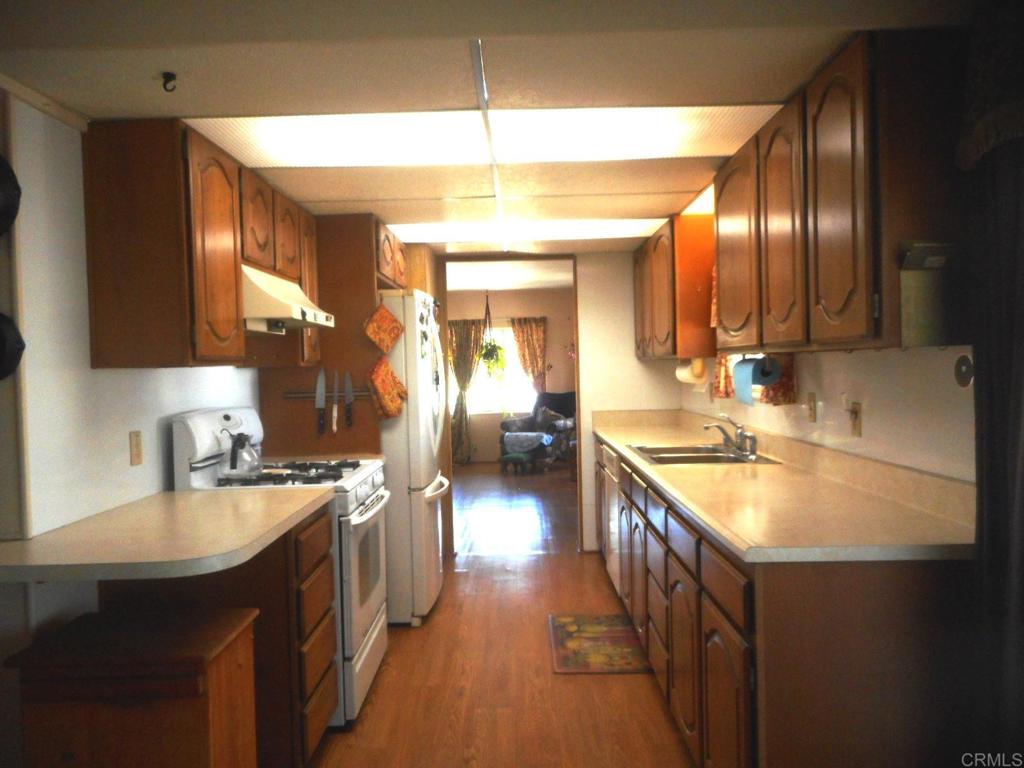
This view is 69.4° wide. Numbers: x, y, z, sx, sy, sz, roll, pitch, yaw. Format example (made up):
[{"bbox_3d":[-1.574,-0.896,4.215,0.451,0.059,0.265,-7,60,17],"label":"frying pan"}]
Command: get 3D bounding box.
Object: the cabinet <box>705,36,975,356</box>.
[{"bbox_3d":[1.027,-0.484,2.476,0.328,0.756,1.445,-1,2,1],"label":"cabinet"}]

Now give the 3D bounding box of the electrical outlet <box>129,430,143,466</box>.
[{"bbox_3d":[-1.333,0.227,2.631,0.008,0.120,0.080,-1,1,0],"label":"electrical outlet"}]

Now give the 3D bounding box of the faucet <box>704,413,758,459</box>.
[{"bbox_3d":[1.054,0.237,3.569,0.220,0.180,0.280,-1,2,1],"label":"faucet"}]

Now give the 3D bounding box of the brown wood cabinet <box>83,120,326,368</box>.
[{"bbox_3d":[-1.167,-0.458,3.079,0.325,0.773,1.505,-1,2,0],"label":"brown wood cabinet"}]

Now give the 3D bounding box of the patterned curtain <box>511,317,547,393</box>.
[{"bbox_3d":[0.258,0.051,10.413,0.490,2.010,0.120,-1,1,0],"label":"patterned curtain"}]

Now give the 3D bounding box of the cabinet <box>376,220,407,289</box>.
[{"bbox_3d":[-1.000,-0.738,4.398,0.600,0.300,1.020,-1,1,0],"label":"cabinet"}]

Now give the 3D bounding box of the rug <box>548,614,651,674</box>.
[{"bbox_3d":[0.440,1.257,3.646,0.478,0.010,0.765,-1,1,0],"label":"rug"}]

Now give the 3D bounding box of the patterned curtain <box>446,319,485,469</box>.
[{"bbox_3d":[-0.631,0.097,10.412,0.590,2.040,0.130,-1,1,0],"label":"patterned curtain"}]

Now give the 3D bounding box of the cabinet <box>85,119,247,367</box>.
[{"bbox_3d":[-1.185,-0.452,2.598,0.330,0.780,0.493,-1,1,0],"label":"cabinet"}]

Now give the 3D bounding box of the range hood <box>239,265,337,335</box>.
[{"bbox_3d":[-1.074,-0.343,3.154,0.482,0.235,0.755,-1,2,1],"label":"range hood"}]

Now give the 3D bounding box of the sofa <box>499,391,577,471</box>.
[{"bbox_3d":[0.483,0.593,9.567,1.000,1.000,0.950,0,2,43],"label":"sofa"}]

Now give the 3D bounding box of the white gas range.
[{"bbox_3d":[-0.924,0.696,3.154,0.687,1.199,0.760,-1,2,1],"label":"white gas range"}]

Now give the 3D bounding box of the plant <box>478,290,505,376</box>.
[{"bbox_3d":[-0.276,-0.695,10.118,0.360,1.200,0.360,-1,1,0],"label":"plant"}]

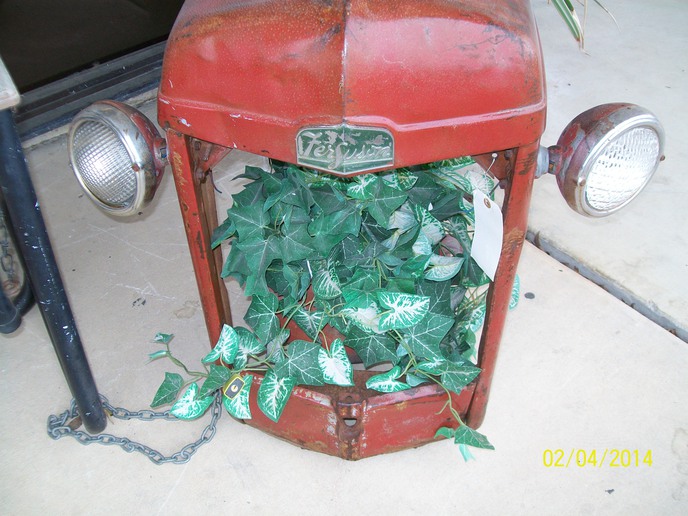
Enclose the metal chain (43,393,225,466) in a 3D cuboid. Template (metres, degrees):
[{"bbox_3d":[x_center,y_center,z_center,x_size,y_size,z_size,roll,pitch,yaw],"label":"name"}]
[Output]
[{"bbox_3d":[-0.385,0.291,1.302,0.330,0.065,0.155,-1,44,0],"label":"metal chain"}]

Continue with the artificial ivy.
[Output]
[{"bbox_3d":[-0.024,0.055,1.212,0.620,0.520,0.400,1,44,2],"label":"artificial ivy"}]

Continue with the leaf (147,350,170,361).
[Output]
[{"bbox_3d":[-0.319,0.167,1.223,0.037,0.015,0.022,-17,46,-16],"label":"leaf"}]

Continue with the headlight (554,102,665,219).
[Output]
[{"bbox_3d":[0.323,-0.129,0.912,0.143,0.143,0.103,-21,42,-20],"label":"headlight"}]

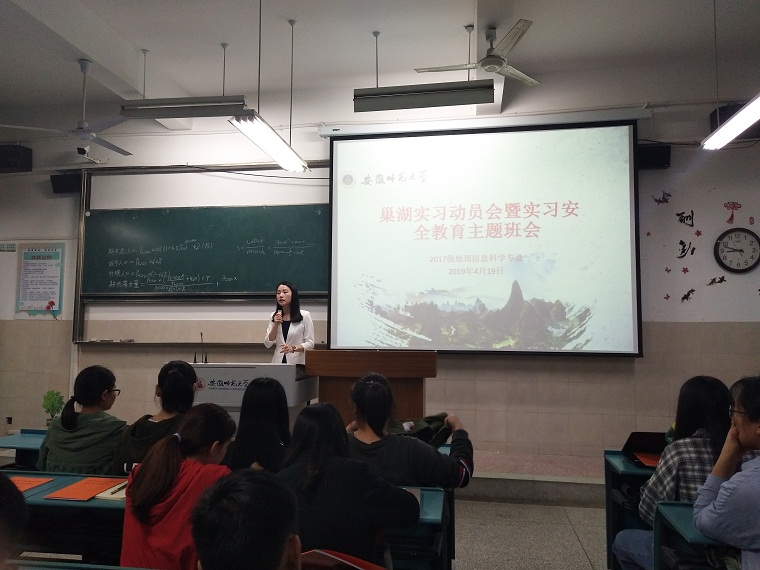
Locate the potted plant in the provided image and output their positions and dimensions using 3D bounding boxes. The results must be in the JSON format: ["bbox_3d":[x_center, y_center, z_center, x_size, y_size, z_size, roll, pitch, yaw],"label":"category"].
[{"bbox_3d":[-3.590,1.363,6.280,0.240,0.400,0.220,0,-5,9],"label":"potted plant"}]

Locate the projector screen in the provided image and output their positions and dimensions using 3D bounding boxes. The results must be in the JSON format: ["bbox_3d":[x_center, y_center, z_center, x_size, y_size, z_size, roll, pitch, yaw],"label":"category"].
[{"bbox_3d":[0.984,-0.452,5.750,3.060,2.270,0.080,0,-5,9],"label":"projector screen"}]

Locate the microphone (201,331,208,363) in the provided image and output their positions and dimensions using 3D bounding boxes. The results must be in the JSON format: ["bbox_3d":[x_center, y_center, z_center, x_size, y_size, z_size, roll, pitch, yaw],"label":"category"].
[{"bbox_3d":[-1.636,0.574,5.260,0.040,0.290,0.080,0,-5,9],"label":"microphone"}]

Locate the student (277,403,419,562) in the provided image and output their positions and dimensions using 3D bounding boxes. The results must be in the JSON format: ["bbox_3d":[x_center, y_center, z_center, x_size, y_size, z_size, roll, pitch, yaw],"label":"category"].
[{"bbox_3d":[-0.152,0.974,1.853,0.520,1.126,0.720,0,-5,9],"label":"student"}]

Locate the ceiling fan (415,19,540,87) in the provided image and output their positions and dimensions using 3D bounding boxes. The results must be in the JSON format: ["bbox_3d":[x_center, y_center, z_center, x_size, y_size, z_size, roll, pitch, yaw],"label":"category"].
[{"bbox_3d":[0.740,-1.761,4.212,1.100,0.340,1.100,0,-5,9],"label":"ceiling fan"}]

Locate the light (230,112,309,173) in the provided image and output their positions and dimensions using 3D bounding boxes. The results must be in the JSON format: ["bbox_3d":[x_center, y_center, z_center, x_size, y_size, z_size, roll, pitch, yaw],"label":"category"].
[{"bbox_3d":[-0.823,-1.120,4.448,0.240,0.100,1.240,0,-5,9],"label":"light"}]

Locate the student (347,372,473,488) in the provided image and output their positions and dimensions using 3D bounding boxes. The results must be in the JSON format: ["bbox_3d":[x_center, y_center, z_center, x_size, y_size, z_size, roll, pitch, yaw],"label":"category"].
[{"bbox_3d":[0.094,1.025,2.724,0.680,1.176,0.750,0,-5,9],"label":"student"}]

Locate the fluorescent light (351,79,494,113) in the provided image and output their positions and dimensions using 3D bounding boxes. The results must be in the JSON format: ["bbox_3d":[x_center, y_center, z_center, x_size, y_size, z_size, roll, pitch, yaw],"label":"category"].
[{"bbox_3d":[0.384,-1.675,5.119,1.240,0.210,0.190,0,-5,9],"label":"fluorescent light"}]

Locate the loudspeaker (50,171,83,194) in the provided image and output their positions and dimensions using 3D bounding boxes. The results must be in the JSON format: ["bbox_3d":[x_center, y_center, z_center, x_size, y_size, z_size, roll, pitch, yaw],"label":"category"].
[{"bbox_3d":[-3.532,-1.178,6.543,0.390,0.240,0.220,0,5,9],"label":"loudspeaker"}]

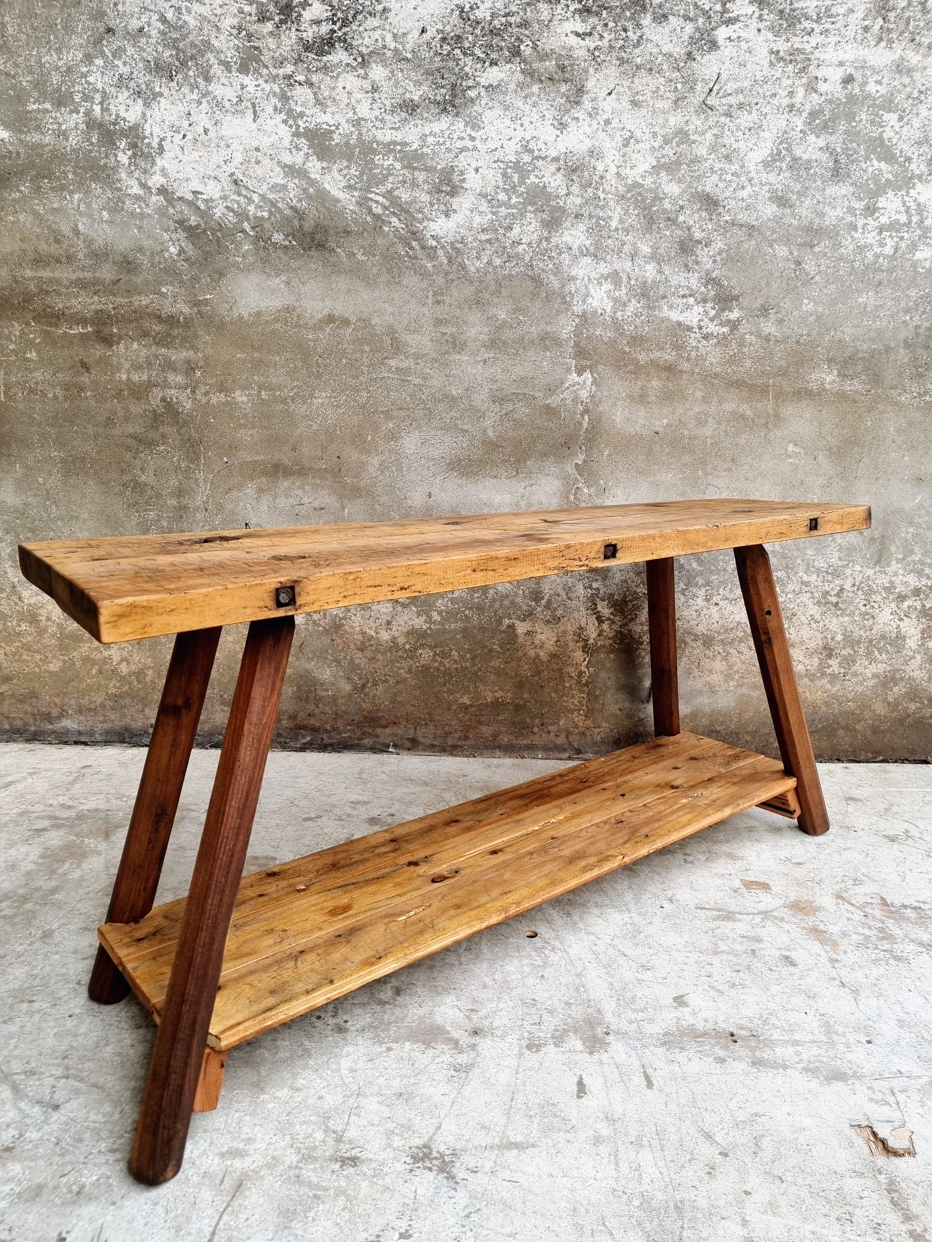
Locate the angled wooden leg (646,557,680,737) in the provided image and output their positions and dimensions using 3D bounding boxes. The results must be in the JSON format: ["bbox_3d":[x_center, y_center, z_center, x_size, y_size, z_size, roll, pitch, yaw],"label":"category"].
[{"bbox_3d":[0.513,0.094,2.225,0.065,0.779,0.065,-29,34,-30],"label":"angled wooden leg"}]

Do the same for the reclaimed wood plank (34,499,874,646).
[{"bbox_3d":[0.134,-0.156,1.595,1.668,0.048,0.399,-10,18,-37],"label":"reclaimed wood plank"}]

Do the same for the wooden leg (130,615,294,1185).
[{"bbox_3d":[-0.334,0.349,1.157,0.065,0.788,0.065,14,-3,-41],"label":"wooden leg"}]

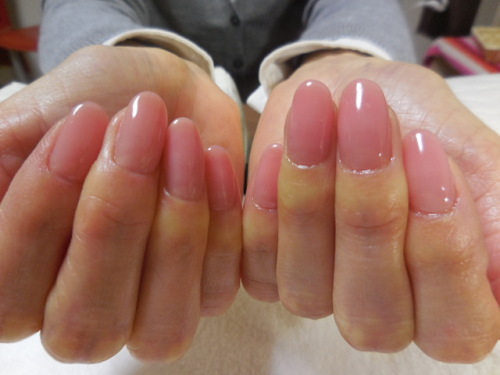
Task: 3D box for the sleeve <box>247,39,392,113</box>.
[{"bbox_3d":[0.043,-0.061,0.214,0.082,0.050,0.036,6,31,10],"label":"sleeve"}]

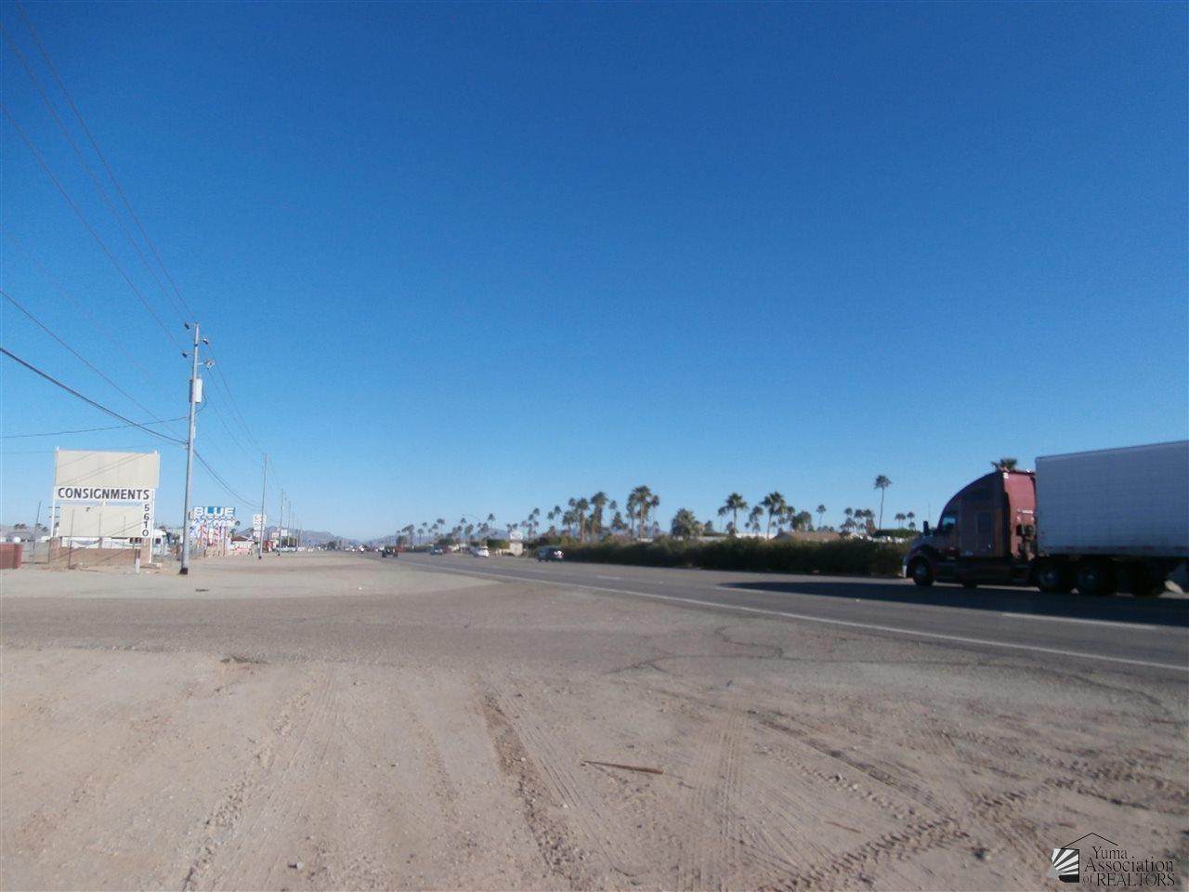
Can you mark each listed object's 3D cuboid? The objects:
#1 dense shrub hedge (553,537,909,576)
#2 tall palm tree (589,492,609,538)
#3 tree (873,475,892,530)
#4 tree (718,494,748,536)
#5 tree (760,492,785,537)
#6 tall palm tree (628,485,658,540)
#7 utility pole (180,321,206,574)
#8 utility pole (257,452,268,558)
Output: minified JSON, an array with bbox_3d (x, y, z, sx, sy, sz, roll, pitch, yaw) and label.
[{"bbox_3d":[5.231,8.019,61.209,2.200,1.850,54.500,3,-8,-19],"label":"dense shrub hedge"},{"bbox_3d":[0.583,11.951,125.624,2.800,10.030,2.800,0,-7,0],"label":"tall palm tree"},{"bbox_3d":[43.687,10.798,125.790,2.700,12.700,2.700,3,-8,-19],"label":"tree"},{"bbox_3d":[18.027,10.565,108.539,3.300,8.670,3.300,3,-8,-19],"label":"tree"},{"bbox_3d":[22.083,9.908,102.529,3.000,8.510,3.000,3,-8,-19],"label":"tree"},{"bbox_3d":[6.456,10.404,112.616,3.800,9.910,3.800,3,-8,-19],"label":"tall palm tree"},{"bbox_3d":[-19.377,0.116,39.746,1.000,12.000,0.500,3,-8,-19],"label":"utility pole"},{"bbox_3d":[-38.405,7.107,95.740,0.800,11.900,0.450,3,-8,-19],"label":"utility pole"}]

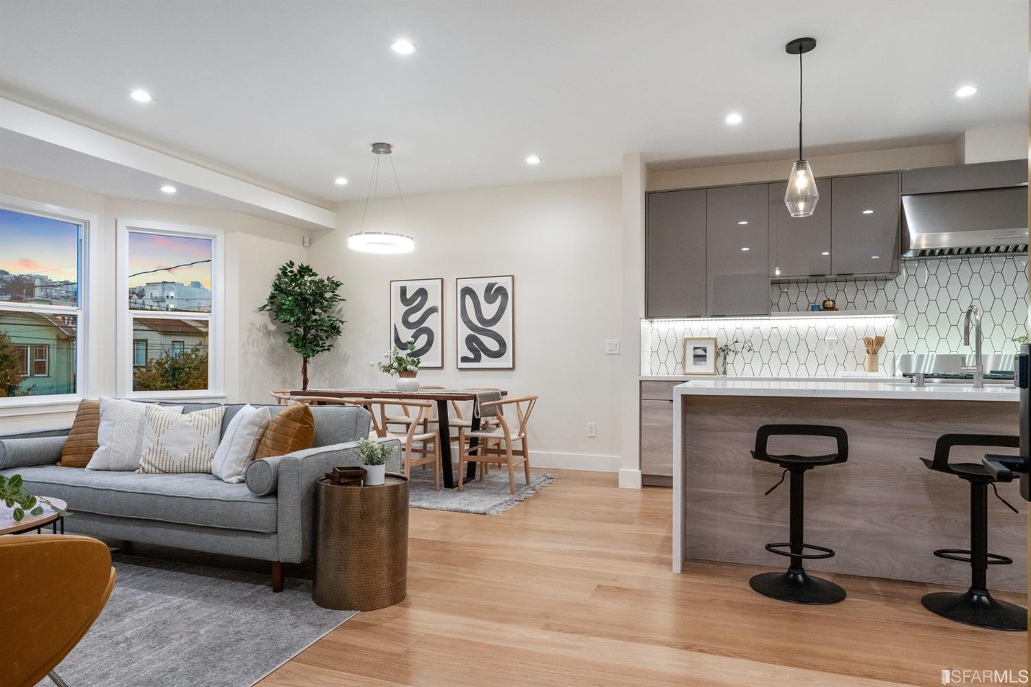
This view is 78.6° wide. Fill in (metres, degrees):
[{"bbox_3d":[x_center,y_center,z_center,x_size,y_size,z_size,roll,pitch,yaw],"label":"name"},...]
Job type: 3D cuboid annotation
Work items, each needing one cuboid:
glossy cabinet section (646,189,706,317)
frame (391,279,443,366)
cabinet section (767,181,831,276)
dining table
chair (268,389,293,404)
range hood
[{"bbox_3d":[1.390,-0.742,5.409,0.485,1.062,0.365,0,-1,20],"label":"glossy cabinet section"},{"bbox_3d":[-1.024,-0.190,6.463,0.625,0.930,0.030,0,-1,19],"label":"frame"},{"bbox_3d":[2.284,-0.892,5.094,0.448,0.762,0.365,0,-1,20],"label":"cabinet section"},{"bbox_3d":[-0.962,0.780,5.377,1.645,0.758,0.832,0,-1,18],"label":"dining table"},{"bbox_3d":[-1.878,0.790,5.632,0.570,0.746,0.540,0,-1,19],"label":"chair"},{"bbox_3d":[3.351,-0.963,4.519,1.050,0.610,0.610,0,-1,19],"label":"range hood"}]

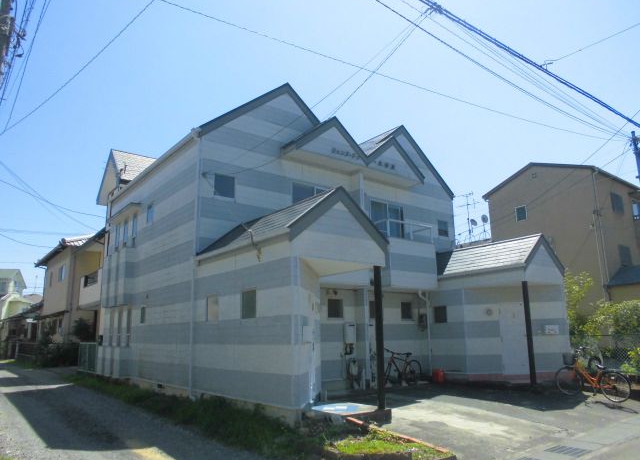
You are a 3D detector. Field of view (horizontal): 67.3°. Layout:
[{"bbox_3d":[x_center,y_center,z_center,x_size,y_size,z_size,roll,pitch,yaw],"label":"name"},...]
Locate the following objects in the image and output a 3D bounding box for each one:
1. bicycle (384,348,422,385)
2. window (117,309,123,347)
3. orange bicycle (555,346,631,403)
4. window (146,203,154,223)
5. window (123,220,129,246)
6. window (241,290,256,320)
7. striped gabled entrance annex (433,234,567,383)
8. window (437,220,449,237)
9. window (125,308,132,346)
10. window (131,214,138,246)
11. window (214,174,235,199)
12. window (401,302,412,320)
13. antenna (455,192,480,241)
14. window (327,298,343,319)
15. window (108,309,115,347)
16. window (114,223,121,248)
[{"bbox_3d":[2.092,3.749,13.091,1.680,1.000,0.580,9,-15,-37],"label":"bicycle"},{"bbox_3d":[-5.923,2.885,14.251,0.100,1.120,0.420,9,-16,-38],"label":"window"},{"bbox_3d":[6.556,3.508,11.669,0.570,1.150,1.760,7,-15,-33],"label":"orange bicycle"},{"bbox_3d":[-4.731,-0.465,13.414,0.100,0.560,0.490,9,-15,-37],"label":"window"},{"bbox_3d":[-6.088,0.084,15.066,0.100,0.800,0.430,9,-15,-37],"label":"window"},{"bbox_3d":[-1.286,1.337,8.674,0.100,0.530,0.540,9,-16,-38],"label":"window"},{"bbox_3d":[4.942,2.304,13.925,2.200,3.850,3.500,9,-16,-38],"label":"striped gabled entrance annex"},{"bbox_3d":[4.221,-0.034,16.468,0.550,0.550,0.100,9,-16,-38],"label":"window"},{"bbox_3d":[-5.425,2.764,13.654,0.100,1.120,0.420,9,-16,-38],"label":"window"},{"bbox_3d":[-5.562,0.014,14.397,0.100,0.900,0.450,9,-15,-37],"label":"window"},{"bbox_3d":[-2.223,-0.996,11.174,0.530,0.530,0.100,9,-15,-37],"label":"window"},{"bbox_3d":[2.560,2.399,14.256,0.500,0.520,0.100,9,-15,-37],"label":"window"},{"bbox_3d":[8.557,-0.778,27.698,1.400,2.800,0.600,-11,-16,40],"label":"antenna"},{"bbox_3d":[0.397,2.066,12.590,0.520,0.520,0.100,9,-15,-37],"label":"window"},{"bbox_3d":[-6.445,3.013,14.887,0.100,1.120,0.420,9,-16,-38],"label":"window"},{"bbox_3d":[-6.626,0.176,15.746,0.100,0.780,0.430,9,-15,-37],"label":"window"}]

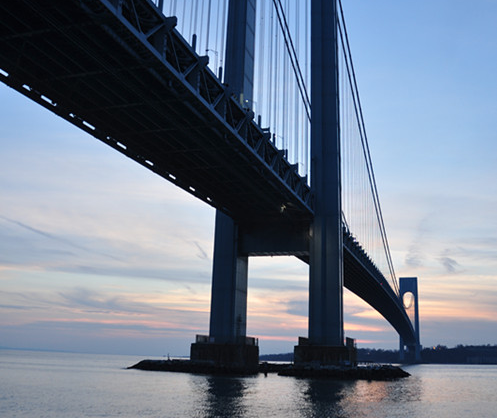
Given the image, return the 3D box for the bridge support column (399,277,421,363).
[{"bbox_3d":[406.500,279.500,1415.000,46.000,210.000,13.000,-3,-16,18],"label":"bridge support column"}]

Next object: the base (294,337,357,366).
[{"bbox_3d":[27.480,50.280,195.260,18.300,10.000,20.500,-3,-16,18],"label":"base"}]

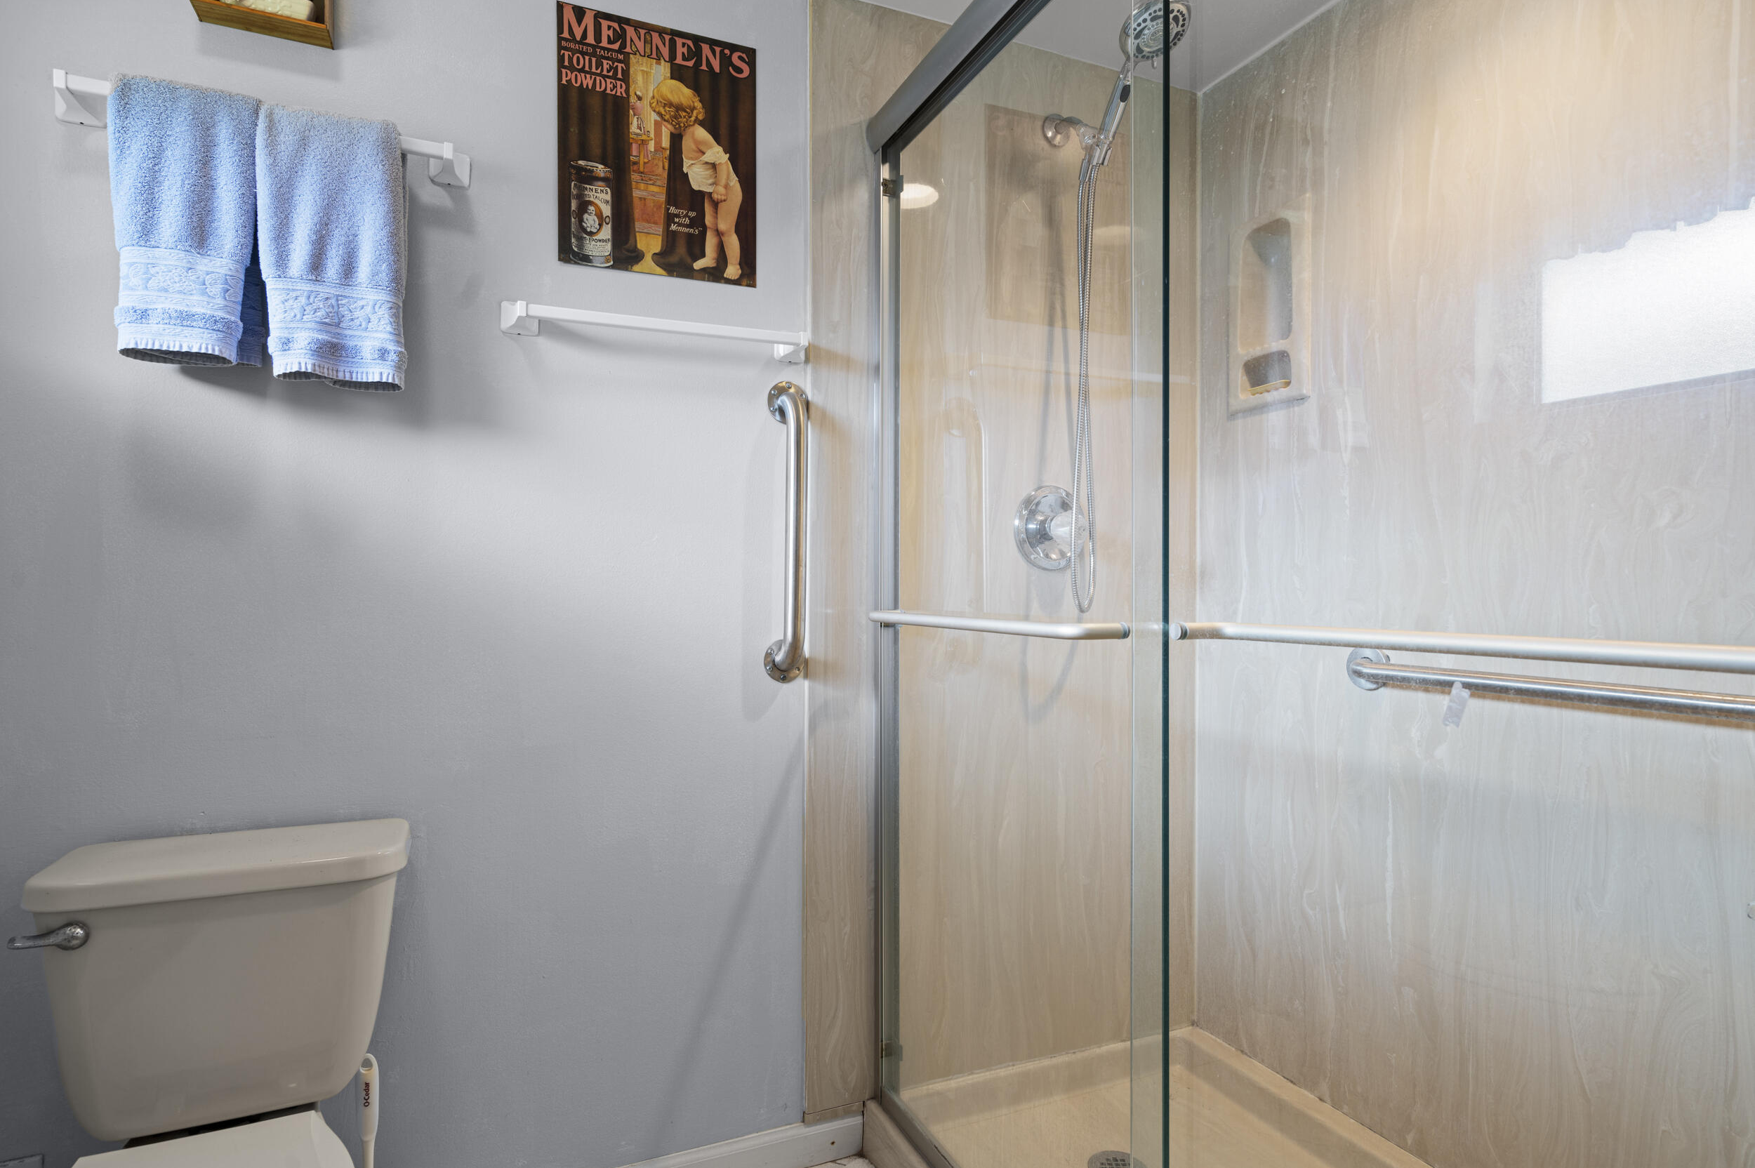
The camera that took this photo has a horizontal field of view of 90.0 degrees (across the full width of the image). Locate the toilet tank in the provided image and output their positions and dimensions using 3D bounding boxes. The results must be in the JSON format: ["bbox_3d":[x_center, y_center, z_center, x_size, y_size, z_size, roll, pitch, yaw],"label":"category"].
[{"bbox_3d":[-0.830,0.509,1.147,0.392,0.325,0.210,0,0,-23],"label":"toilet tank"}]

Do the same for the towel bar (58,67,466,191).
[{"bbox_3d":[-0.842,-0.635,1.221,0.499,0.054,0.075,0,0,-23],"label":"towel bar"}]

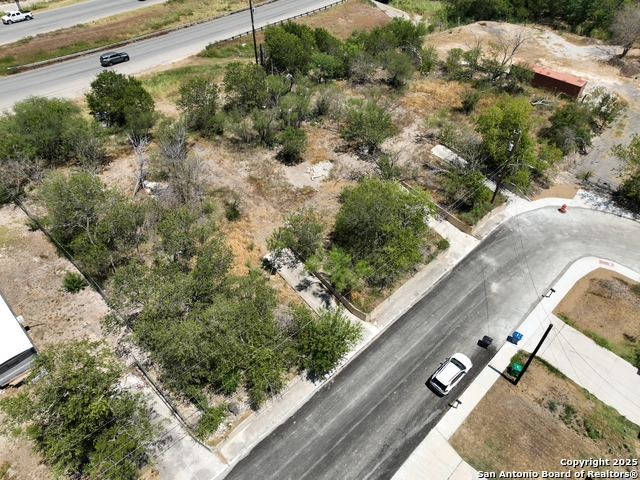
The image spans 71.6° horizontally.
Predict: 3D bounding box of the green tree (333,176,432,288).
[{"bbox_3d":[6.387,-0.929,45.465,9.400,7.520,10.810,0,44,0],"label":"green tree"}]

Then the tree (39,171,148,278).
[{"bbox_3d":[-24.750,-1.694,48.484,10.200,8.200,9.500,0,46,0],"label":"tree"}]

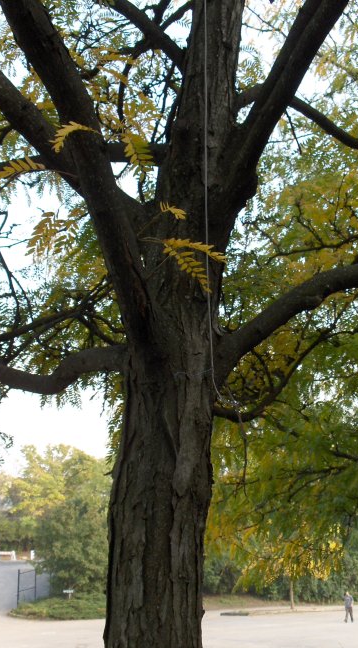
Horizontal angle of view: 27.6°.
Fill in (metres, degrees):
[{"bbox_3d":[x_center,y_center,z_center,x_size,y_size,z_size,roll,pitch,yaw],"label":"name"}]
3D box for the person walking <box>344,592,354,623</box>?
[{"bbox_3d":[9.844,16.515,42.497,0.540,1.710,0.480,-8,-19,23],"label":"person walking"}]

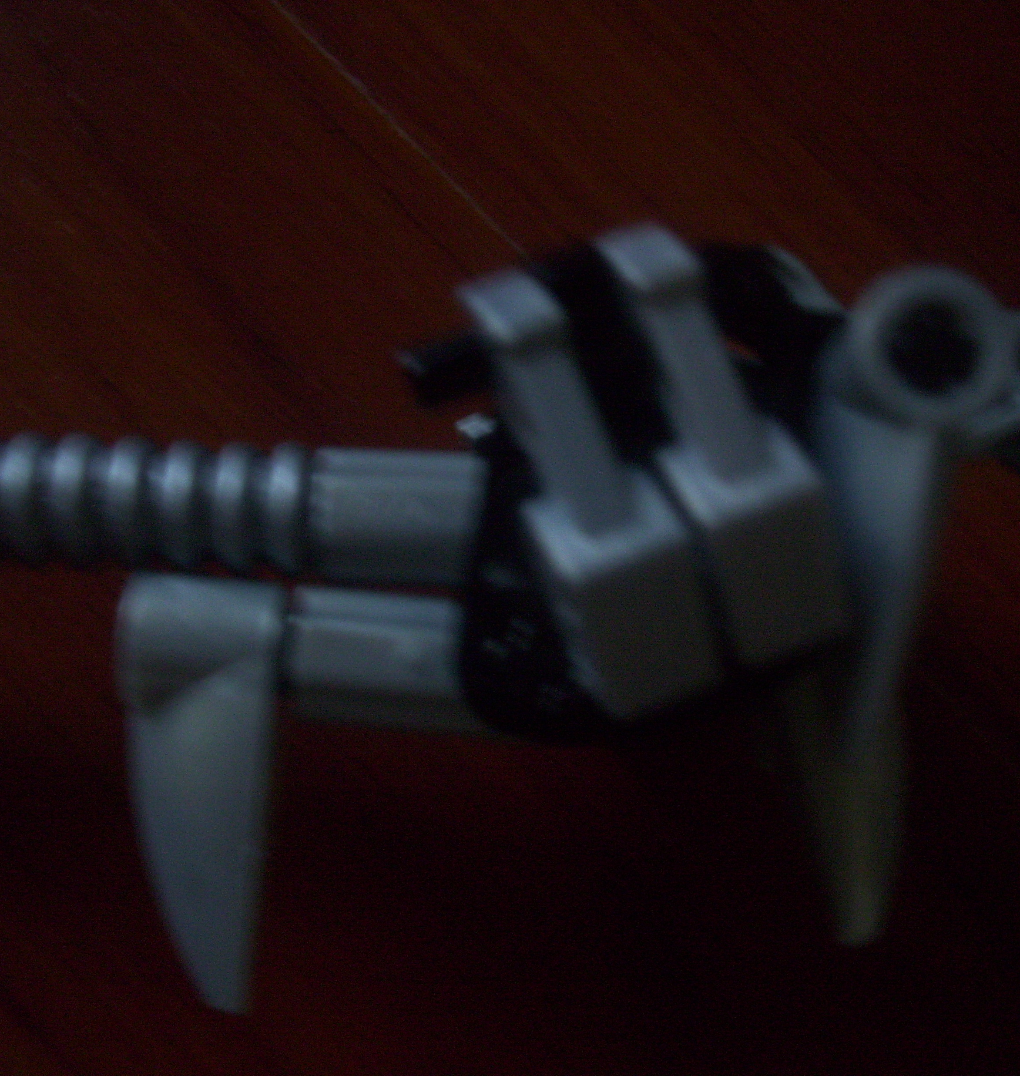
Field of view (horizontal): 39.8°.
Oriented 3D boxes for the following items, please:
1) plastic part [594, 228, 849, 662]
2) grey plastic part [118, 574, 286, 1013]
[{"bbox_3d":[0.012,-0.005,0.076,0.006,0.022,0.009,-22,34,-5],"label":"plastic part"},{"bbox_3d":[-0.016,0.013,0.074,0.008,0.007,0.022,-2,83,0],"label":"grey plastic part"}]

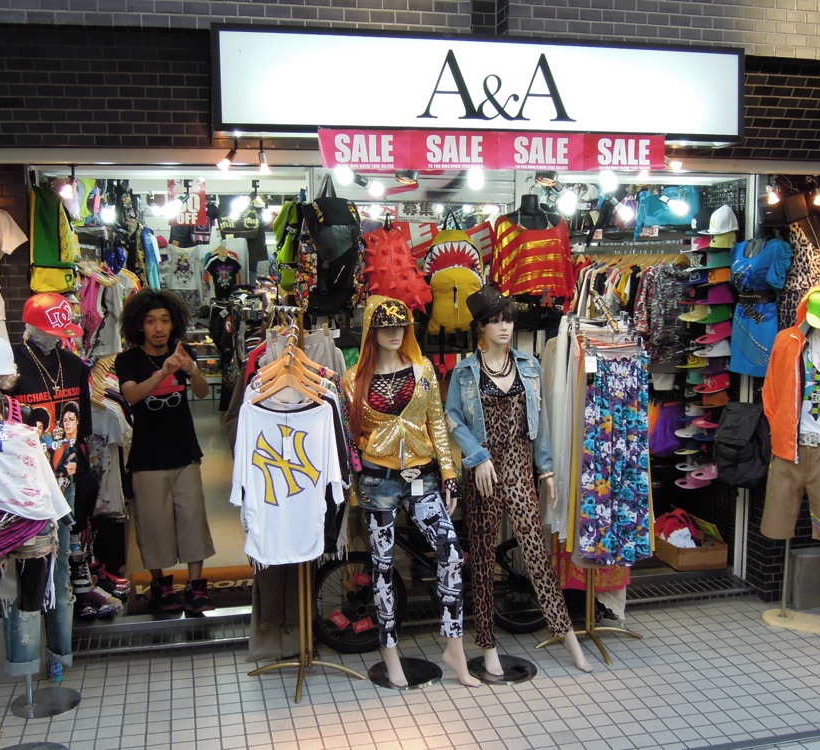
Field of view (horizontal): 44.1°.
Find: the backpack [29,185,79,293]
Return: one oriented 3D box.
[{"bbox_3d":[-1.672,-0.640,4.775,0.210,0.490,0.270,0,7,2],"label":"backpack"}]

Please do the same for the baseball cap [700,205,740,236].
[{"bbox_3d":[1.759,-0.881,5.765,0.240,0.160,0.170,-4,9,-27],"label":"baseball cap"}]

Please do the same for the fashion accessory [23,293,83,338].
[{"bbox_3d":[-1.508,-0.252,4.283,0.260,0.140,0.185,23,18,28],"label":"fashion accessory"}]

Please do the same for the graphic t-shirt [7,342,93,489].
[{"bbox_3d":[-1.547,0.171,4.268,0.430,0.630,0.260,-5,9,-30],"label":"graphic t-shirt"}]

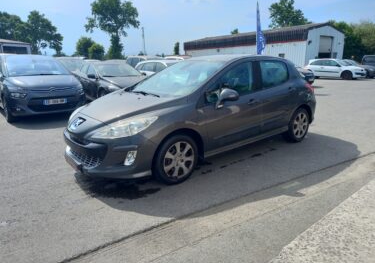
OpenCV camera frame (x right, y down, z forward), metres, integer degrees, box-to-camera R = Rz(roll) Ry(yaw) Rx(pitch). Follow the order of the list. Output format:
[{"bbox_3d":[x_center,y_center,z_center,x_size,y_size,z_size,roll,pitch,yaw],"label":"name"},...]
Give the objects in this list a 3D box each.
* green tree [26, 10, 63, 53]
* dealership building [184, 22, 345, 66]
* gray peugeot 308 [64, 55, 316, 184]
[{"bbox_3d":[-23.919,-15.157,45.610,6.029,9.531,6.029,-7,16,-24],"label":"green tree"},{"bbox_3d":[8.804,-11.294,38.250,8.500,5.300,22.300,-11,18,-34],"label":"dealership building"},{"bbox_3d":[0.331,-0.446,4.396,4.280,1.500,1.880,-12,18,-36],"label":"gray peugeot 308"}]

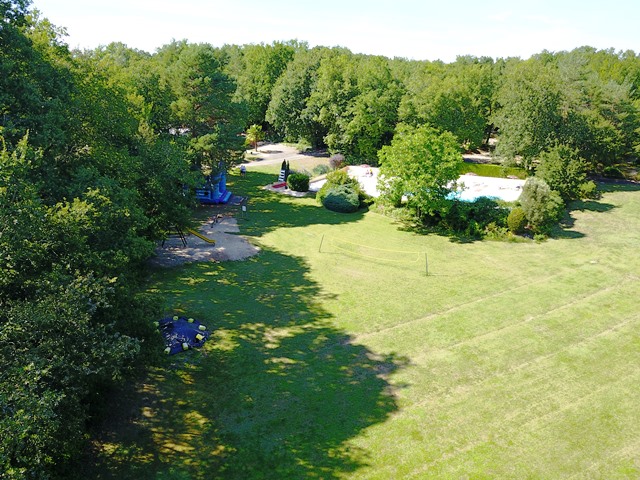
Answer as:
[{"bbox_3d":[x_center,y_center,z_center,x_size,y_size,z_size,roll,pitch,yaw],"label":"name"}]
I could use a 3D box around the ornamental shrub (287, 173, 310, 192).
[{"bbox_3d":[-2.697,-7.221,60.323,3.010,2.360,2.920,0,20,0],"label":"ornamental shrub"}]

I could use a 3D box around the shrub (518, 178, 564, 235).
[{"bbox_3d":[20.991,-3.368,45.658,3.840,5.290,3.720,0,20,0],"label":"shrub"}]

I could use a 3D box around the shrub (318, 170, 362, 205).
[{"bbox_3d":[2.241,-6.179,55.350,5.290,3.850,4.510,0,20,0],"label":"shrub"}]

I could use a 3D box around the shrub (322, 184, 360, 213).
[{"bbox_3d":[2.345,-4.549,52.482,4.140,2.780,4.020,0,20,0],"label":"shrub"}]

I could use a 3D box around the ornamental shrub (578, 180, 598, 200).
[{"bbox_3d":[32.128,-6.047,57.541,2.050,2.080,1.990,0,20,0],"label":"ornamental shrub"}]

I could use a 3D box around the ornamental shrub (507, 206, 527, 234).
[{"bbox_3d":[18.508,-1.835,45.300,1.680,2.660,1.630,0,20,0],"label":"ornamental shrub"}]

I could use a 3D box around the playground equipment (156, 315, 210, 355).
[{"bbox_3d":[-8.550,5.441,28.712,3.900,0.500,4.100,0,20,0],"label":"playground equipment"}]

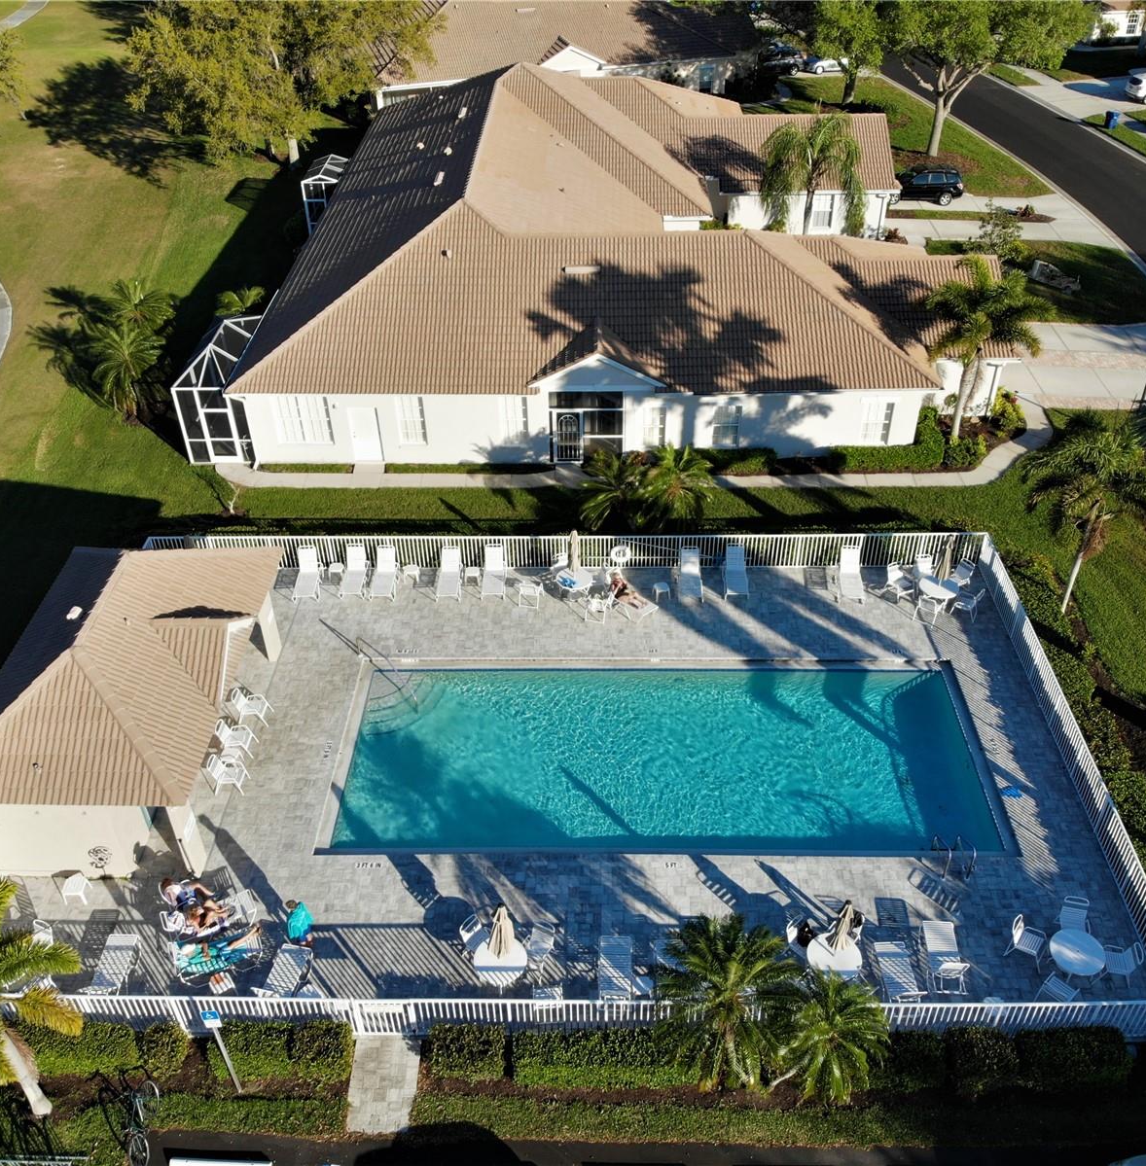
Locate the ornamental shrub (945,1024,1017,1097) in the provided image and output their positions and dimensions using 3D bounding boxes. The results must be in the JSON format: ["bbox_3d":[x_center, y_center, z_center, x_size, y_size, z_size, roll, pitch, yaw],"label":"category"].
[{"bbox_3d":[7.588,8.950,20.168,1.200,0.880,0.900,0,39,1],"label":"ornamental shrub"}]

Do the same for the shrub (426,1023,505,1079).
[{"bbox_3d":[-1.995,8.990,20.582,1.480,0.950,0.800,0,39,2],"label":"shrub"}]

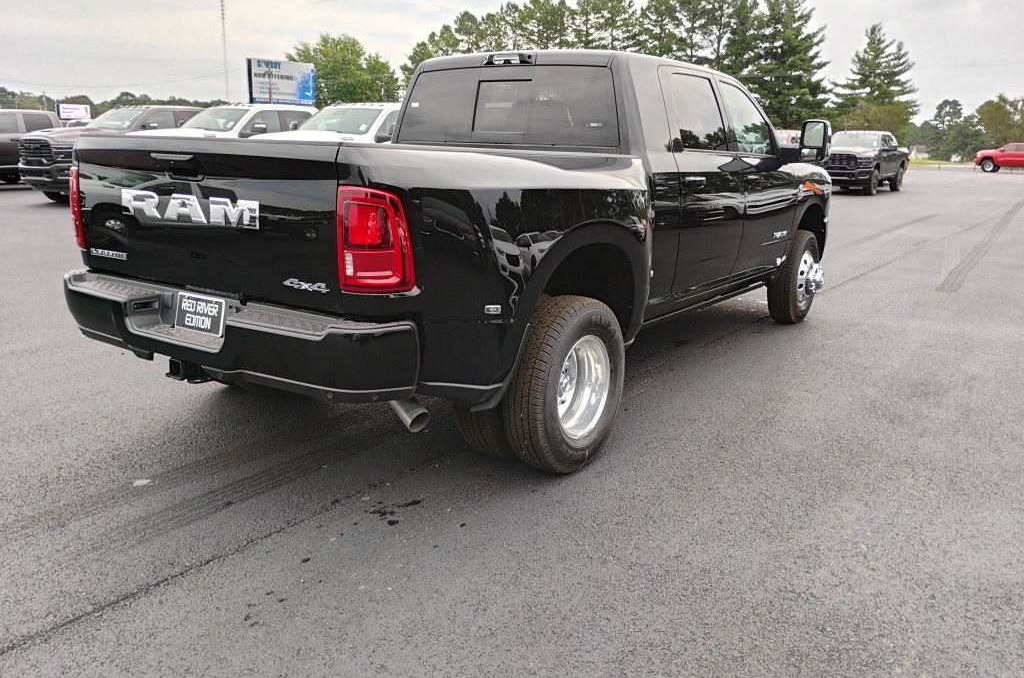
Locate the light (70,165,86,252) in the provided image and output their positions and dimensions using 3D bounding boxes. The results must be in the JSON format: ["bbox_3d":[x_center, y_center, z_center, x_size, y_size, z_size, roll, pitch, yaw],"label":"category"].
[{"bbox_3d":[-1.959,-0.610,3.803,0.200,0.375,0.170,10,16,34],"label":"light"}]

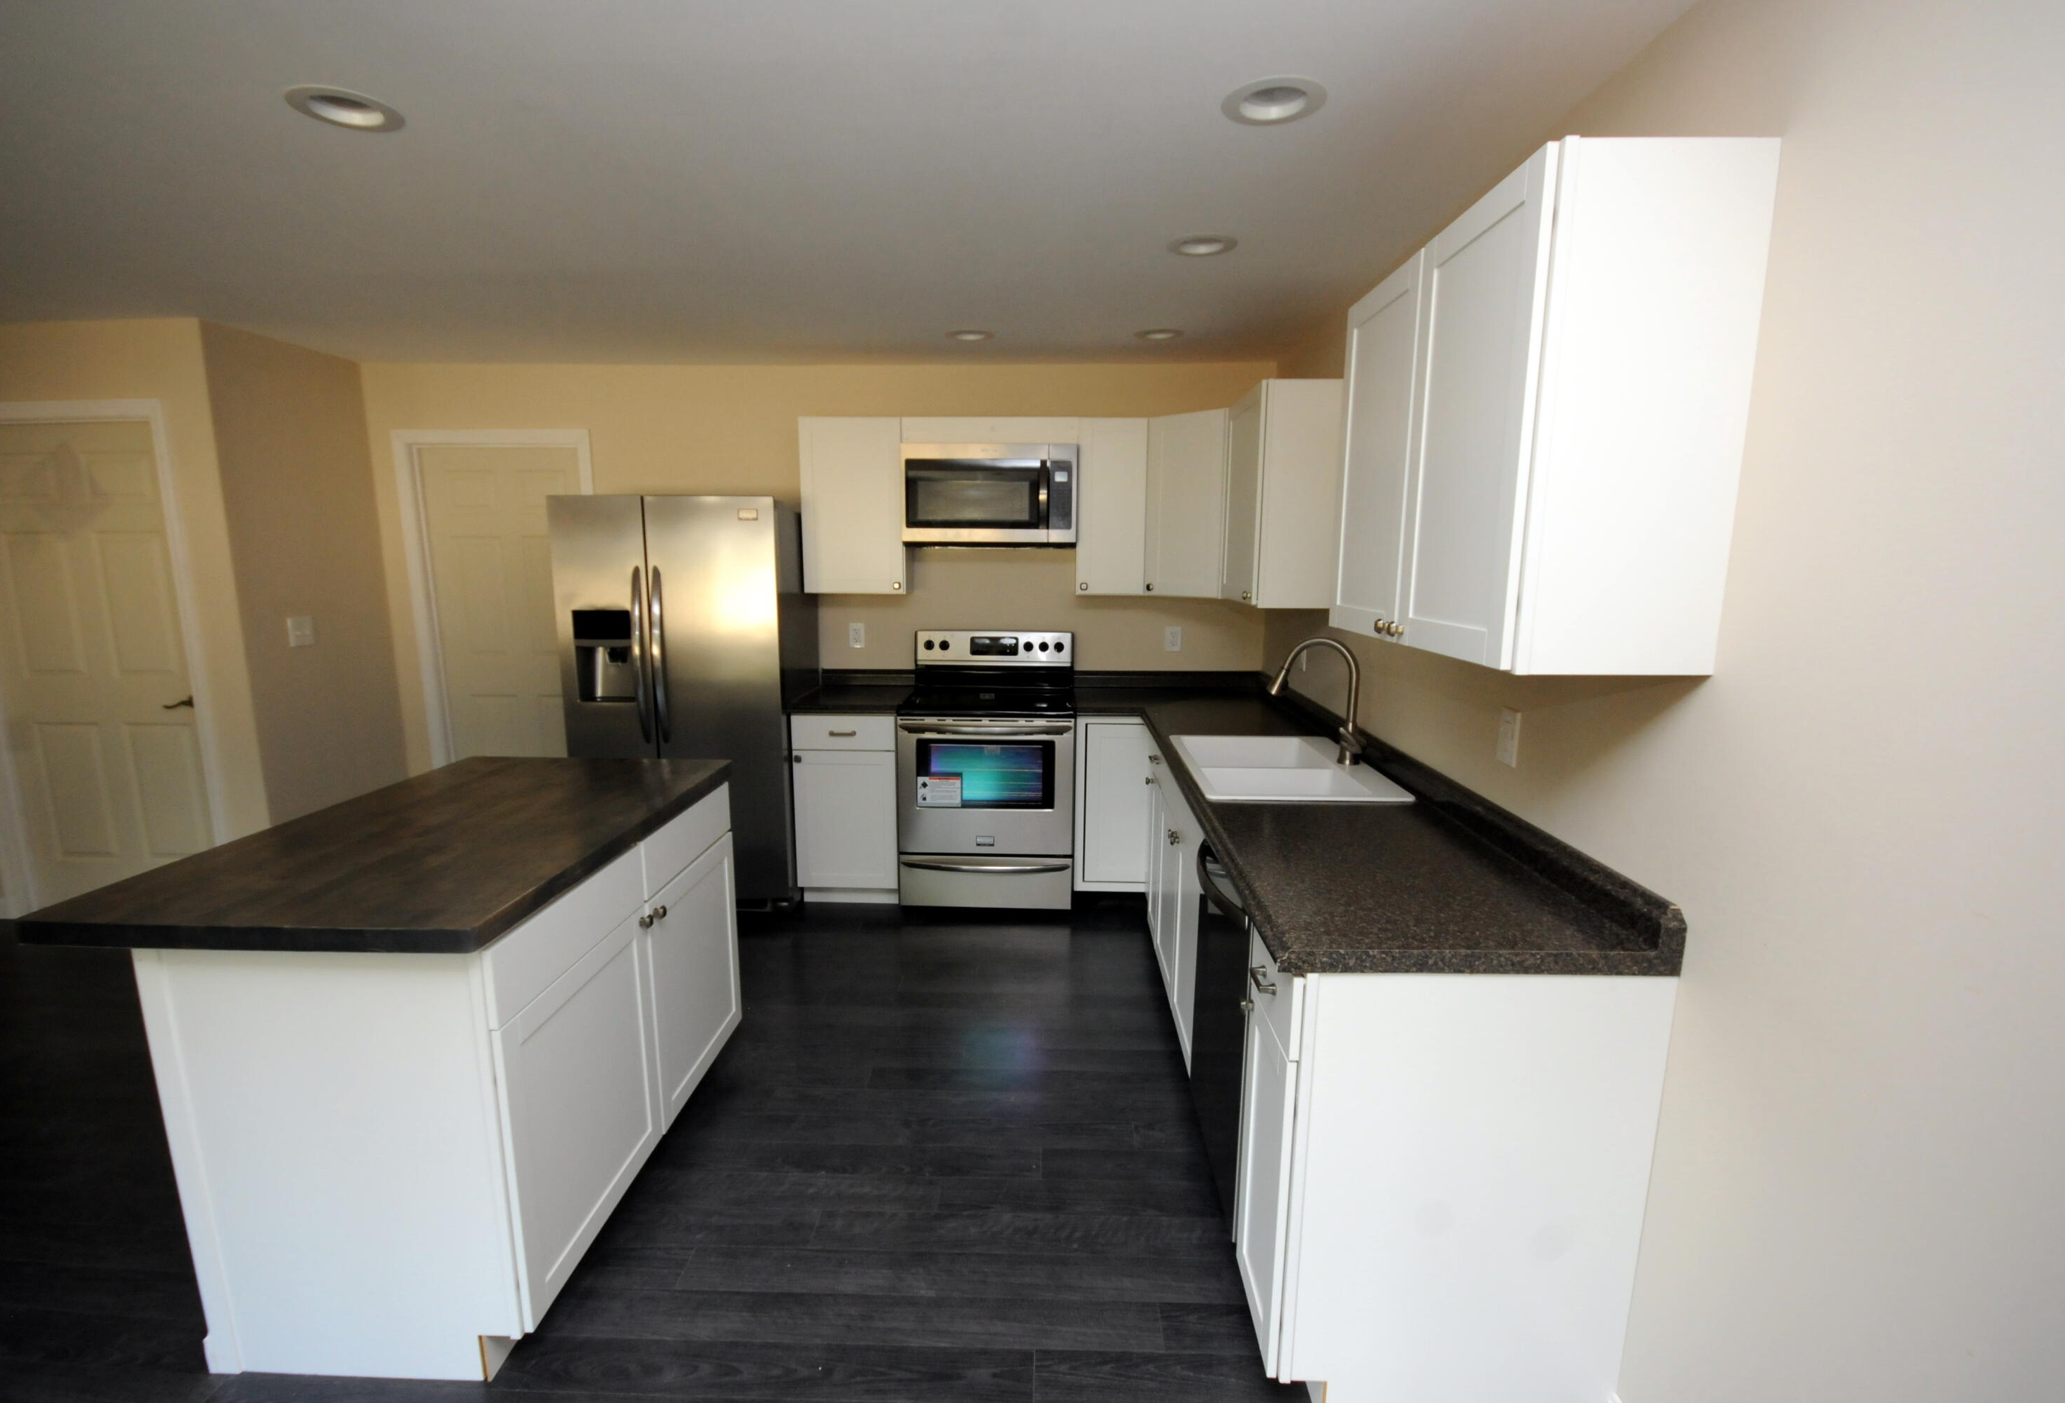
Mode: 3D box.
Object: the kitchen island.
[{"bbox_3d":[-1.341,0.740,2.200,0.836,0.919,1.224,0,10,1],"label":"kitchen island"}]

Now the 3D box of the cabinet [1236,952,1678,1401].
[{"bbox_3d":[0.742,0.861,1.639,0.635,0.876,0.302,0,10,1],"label":"cabinet"}]

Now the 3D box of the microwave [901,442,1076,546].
[{"bbox_3d":[-0.176,-0.920,3.976,0.757,0.424,0.400,0,9,2],"label":"microwave"}]

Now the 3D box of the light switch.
[{"bbox_3d":[1.065,0.081,1.961,0.008,0.118,0.073,0,9,2],"label":"light switch"}]

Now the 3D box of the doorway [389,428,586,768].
[{"bbox_3d":[-2.575,-0.241,4.402,0.939,2.118,0.120,0,10,1],"label":"doorway"}]

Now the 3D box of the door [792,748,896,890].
[{"bbox_3d":[-0.802,0.516,3.814,0.443,0.615,0.020,0,9,2],"label":"door"}]

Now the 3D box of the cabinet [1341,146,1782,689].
[{"bbox_3d":[0.905,-0.491,1.736,0.325,0.761,0.895,0,9,2],"label":"cabinet"}]

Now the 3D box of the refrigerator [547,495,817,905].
[{"bbox_3d":[-1.485,0.003,3.975,0.910,1.767,0.730,0,9,2],"label":"refrigerator"}]

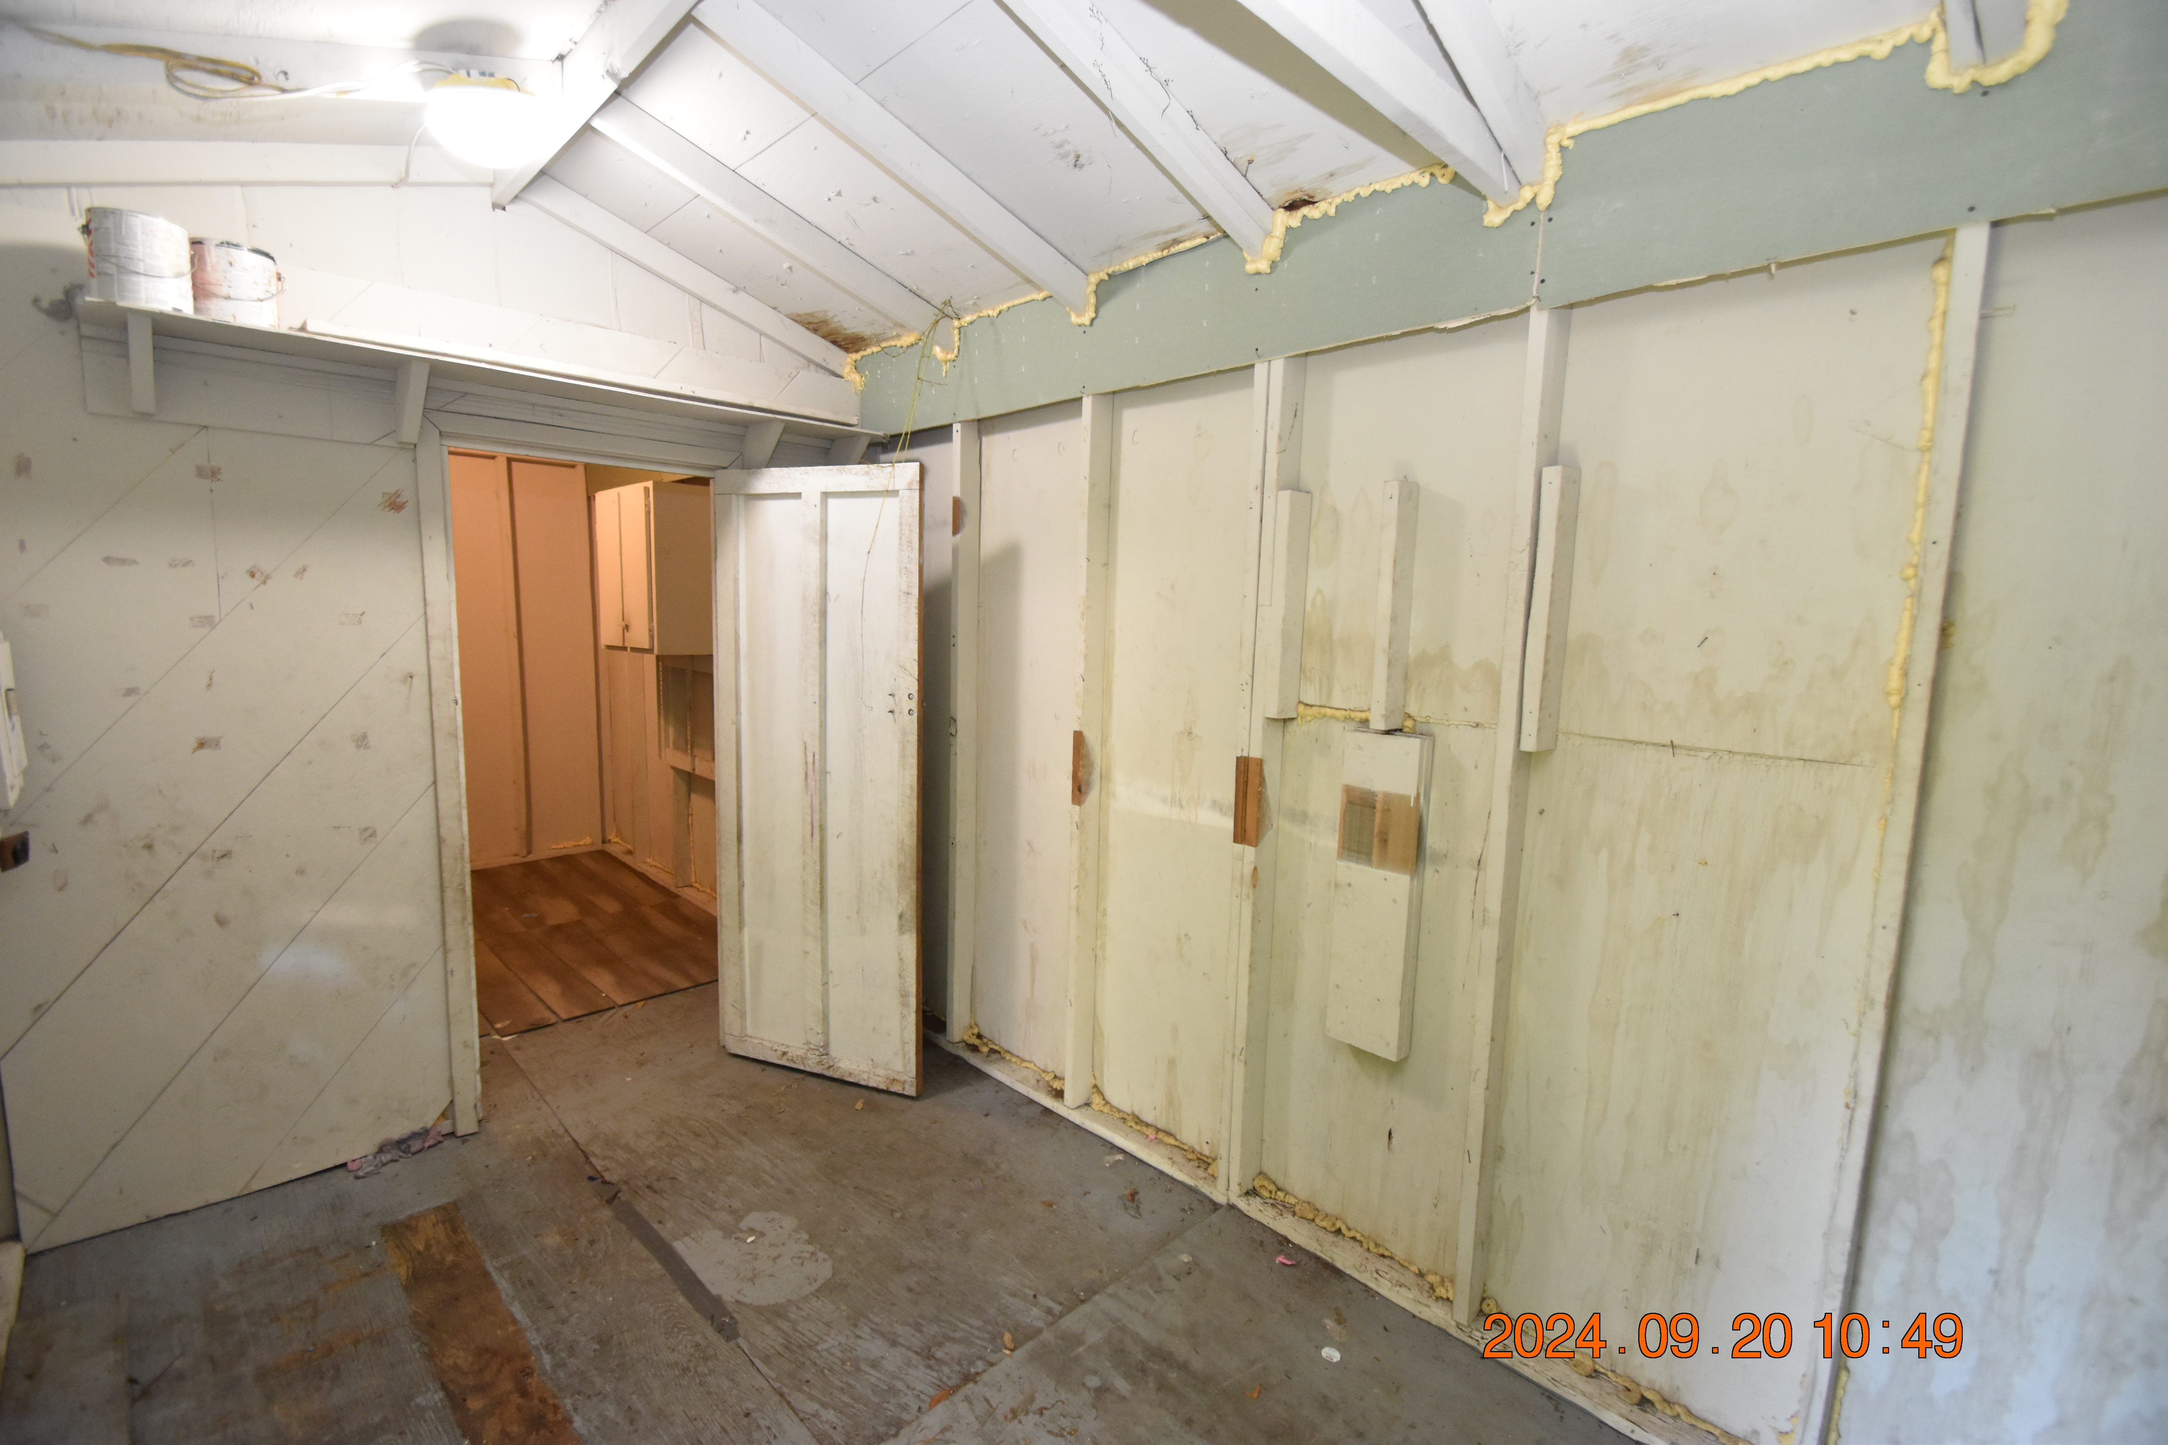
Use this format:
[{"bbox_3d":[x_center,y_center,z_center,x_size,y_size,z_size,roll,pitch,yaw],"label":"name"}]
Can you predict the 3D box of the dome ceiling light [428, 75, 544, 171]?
[{"bbox_3d":[-1.281,-1.274,1.957,0.240,0.125,0.240,-18,18,-41],"label":"dome ceiling light"}]

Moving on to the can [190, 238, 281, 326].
[{"bbox_3d":[-2.033,-1.030,2.160,0.166,0.190,0.166,-5,9,-44],"label":"can"}]

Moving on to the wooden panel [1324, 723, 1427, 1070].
[{"bbox_3d":[0.698,0.405,2.145,0.070,0.760,0.185,-5,9,-44],"label":"wooden panel"}]

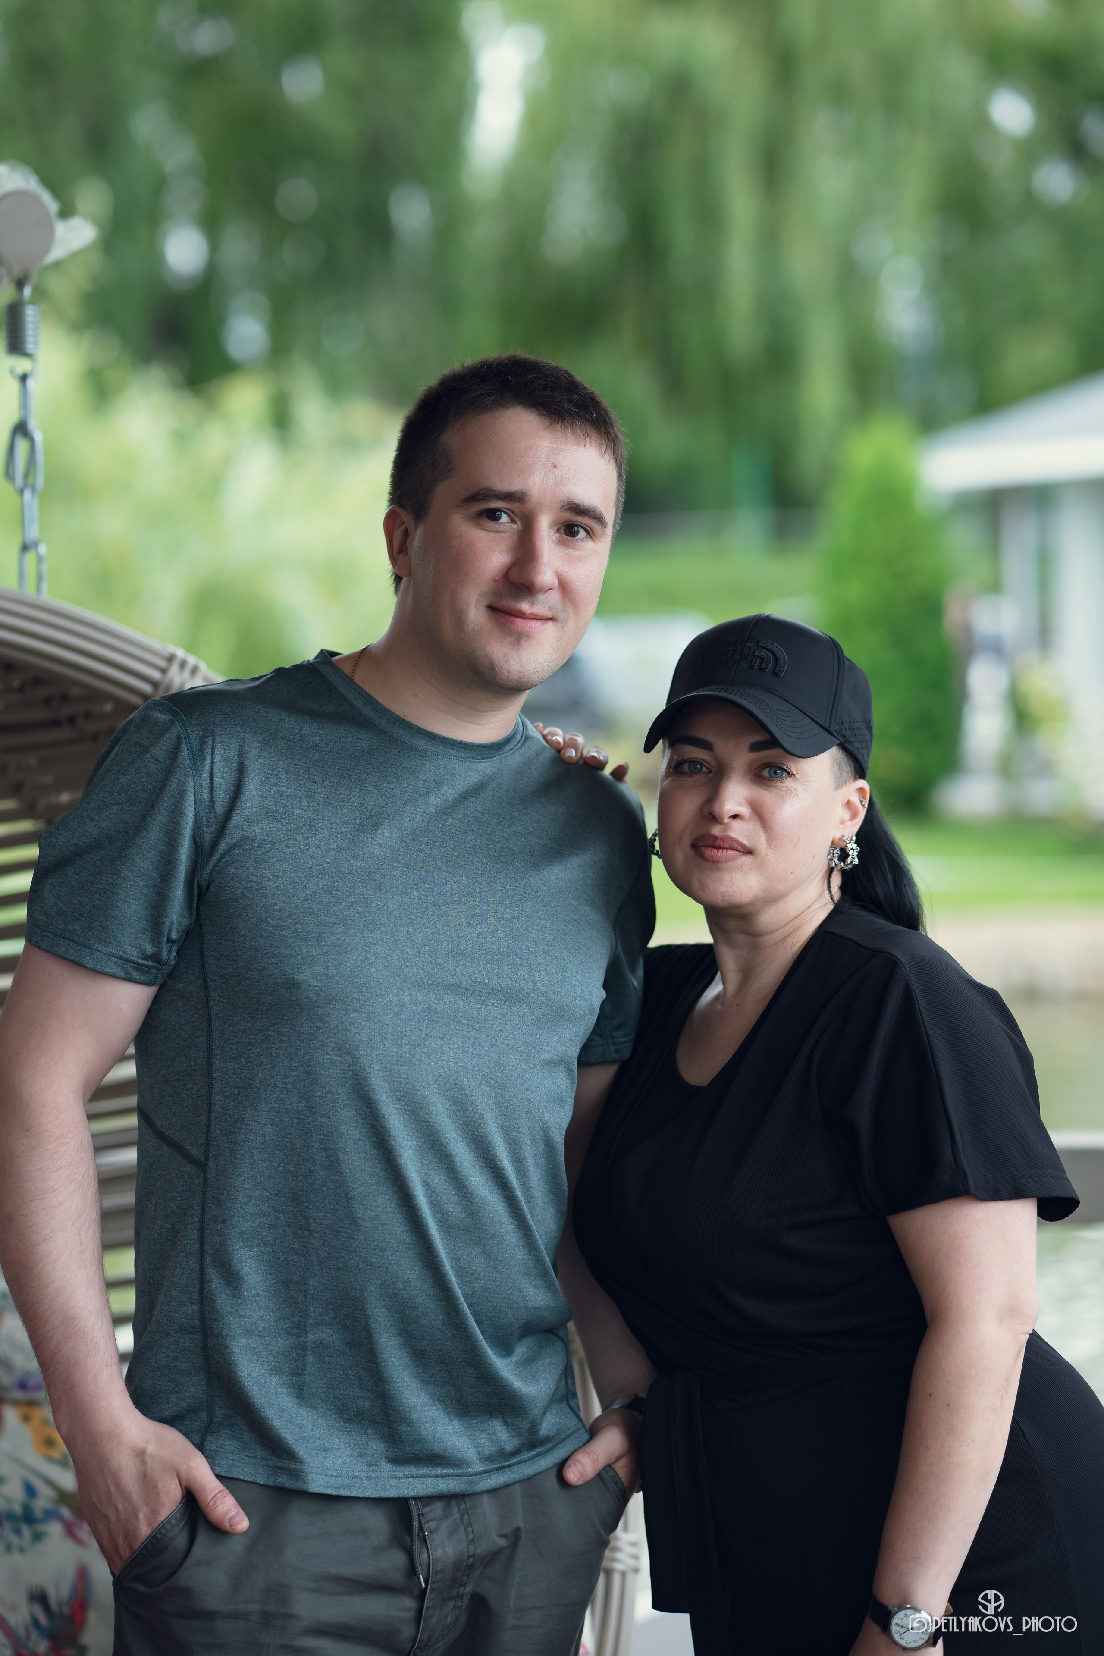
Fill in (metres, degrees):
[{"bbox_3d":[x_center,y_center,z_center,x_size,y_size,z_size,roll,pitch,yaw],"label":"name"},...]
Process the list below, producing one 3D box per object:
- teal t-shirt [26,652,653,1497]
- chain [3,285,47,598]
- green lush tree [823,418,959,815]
[{"bbox_3d":[-0.156,0.178,2.870,0.490,0.615,0.280,2,3,-26],"label":"teal t-shirt"},{"bbox_3d":[-0.432,-0.315,3.200,0.034,0.265,0.032,0,3,0],"label":"chain"},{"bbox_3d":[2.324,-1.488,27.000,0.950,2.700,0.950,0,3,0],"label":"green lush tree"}]

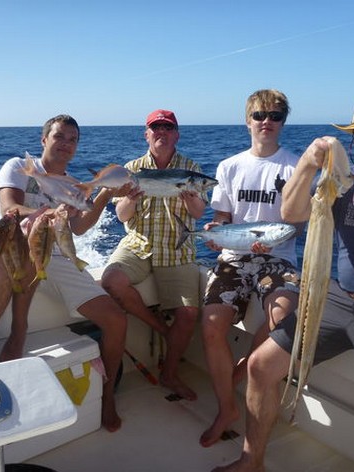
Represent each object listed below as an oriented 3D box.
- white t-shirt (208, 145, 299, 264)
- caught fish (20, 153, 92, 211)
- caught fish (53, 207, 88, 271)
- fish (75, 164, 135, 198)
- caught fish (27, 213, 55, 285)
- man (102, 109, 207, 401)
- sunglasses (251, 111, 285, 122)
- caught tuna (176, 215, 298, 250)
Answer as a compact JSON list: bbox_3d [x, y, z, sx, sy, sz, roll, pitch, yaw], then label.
[{"bbox_3d":[0.387,-0.140,2.420,0.460,0.560,0.270,2,12,10],"label":"white t-shirt"},{"bbox_3d":[-0.558,-0.237,2.340,0.400,0.130,0.065,31,8,19],"label":"caught fish"},{"bbox_3d":[-0.454,0.015,2.170,0.090,0.280,0.050,-14,12,17],"label":"caught fish"},{"bbox_3d":[-0.340,-0.257,2.420,0.300,0.130,0.055,-8,11,9],"label":"fish"},{"bbox_3d":[-0.564,0.048,2.120,0.100,0.285,0.055,7,13,19],"label":"caught fish"},{"bbox_3d":[-0.110,0.033,2.730,0.560,1.420,0.740,-1,12,-2],"label":"man"},{"bbox_3d":[0.409,-0.540,2.300,0.148,0.046,0.130,2,12,10],"label":"sunglasses"},{"bbox_3d":[0.253,-0.015,2.200,0.530,0.150,0.100,-1,12,9],"label":"caught tuna"}]

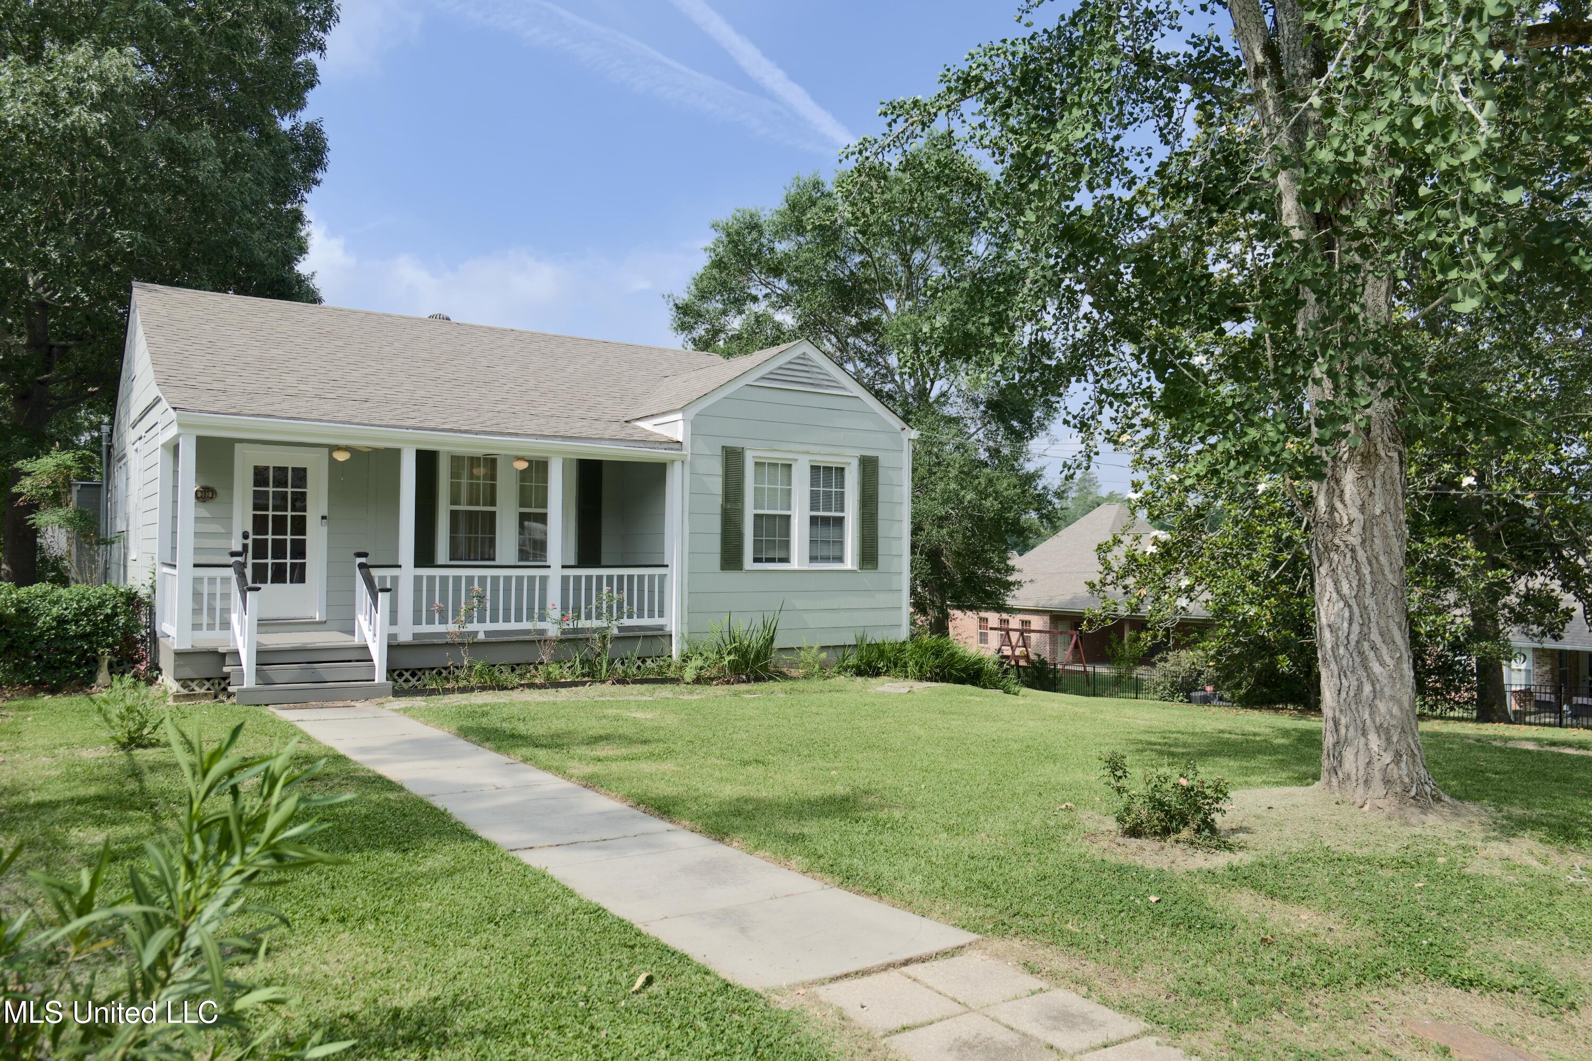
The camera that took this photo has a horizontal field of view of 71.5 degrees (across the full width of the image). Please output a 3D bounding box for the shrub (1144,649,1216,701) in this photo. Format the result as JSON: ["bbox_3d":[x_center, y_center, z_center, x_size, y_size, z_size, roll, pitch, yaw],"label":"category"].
[{"bbox_3d":[13.437,5.076,38.713,2.500,1.950,2.200,1,-1,0],"label":"shrub"}]

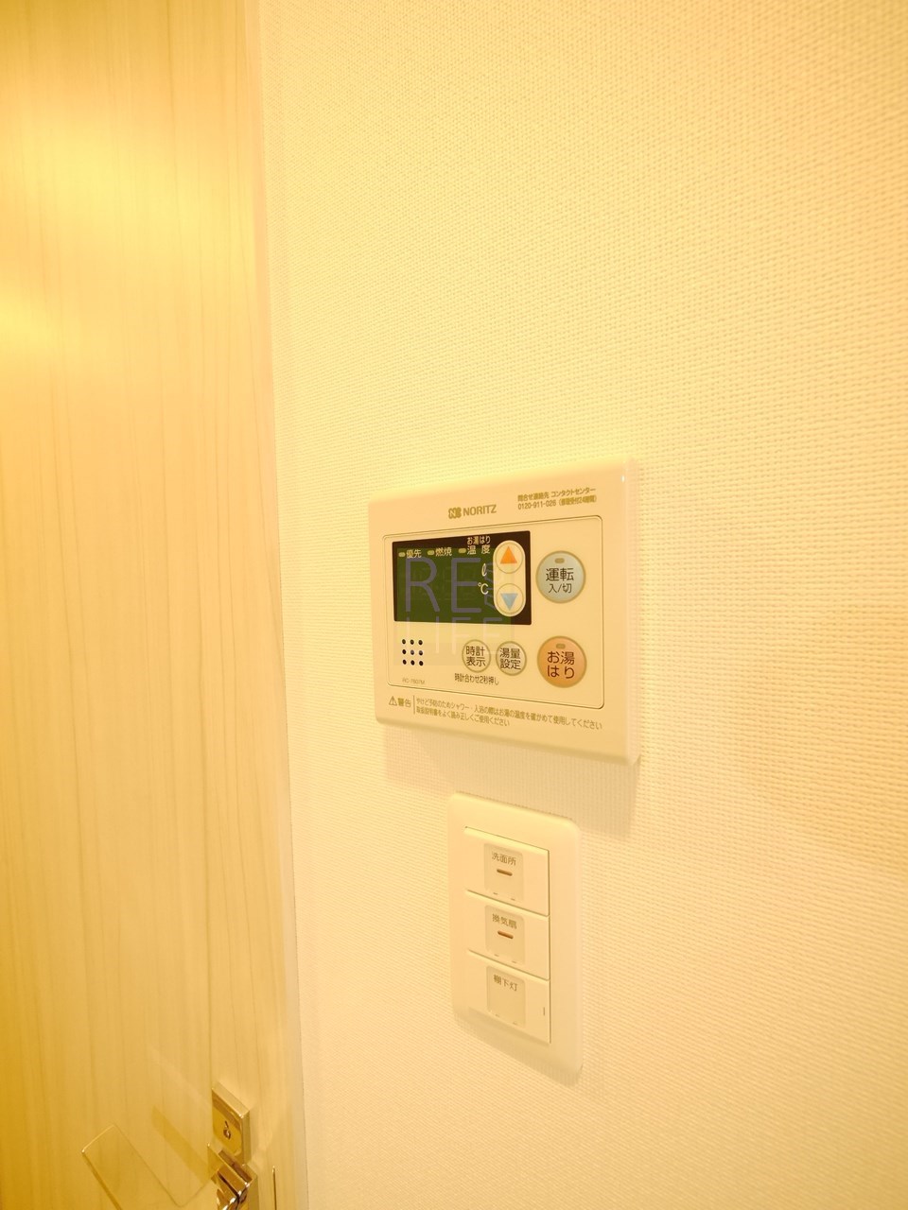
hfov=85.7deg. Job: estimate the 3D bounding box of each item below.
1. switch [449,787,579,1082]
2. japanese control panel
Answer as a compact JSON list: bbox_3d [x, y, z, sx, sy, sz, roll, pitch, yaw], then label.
[{"bbox_3d":[0.027,0.160,0.240,0.070,0.120,0.009,0,3,30],"label":"switch"},{"bbox_3d":[0.015,0.003,0.230,0.131,0.121,0.022,0,3,31],"label":"japanese control panel"}]

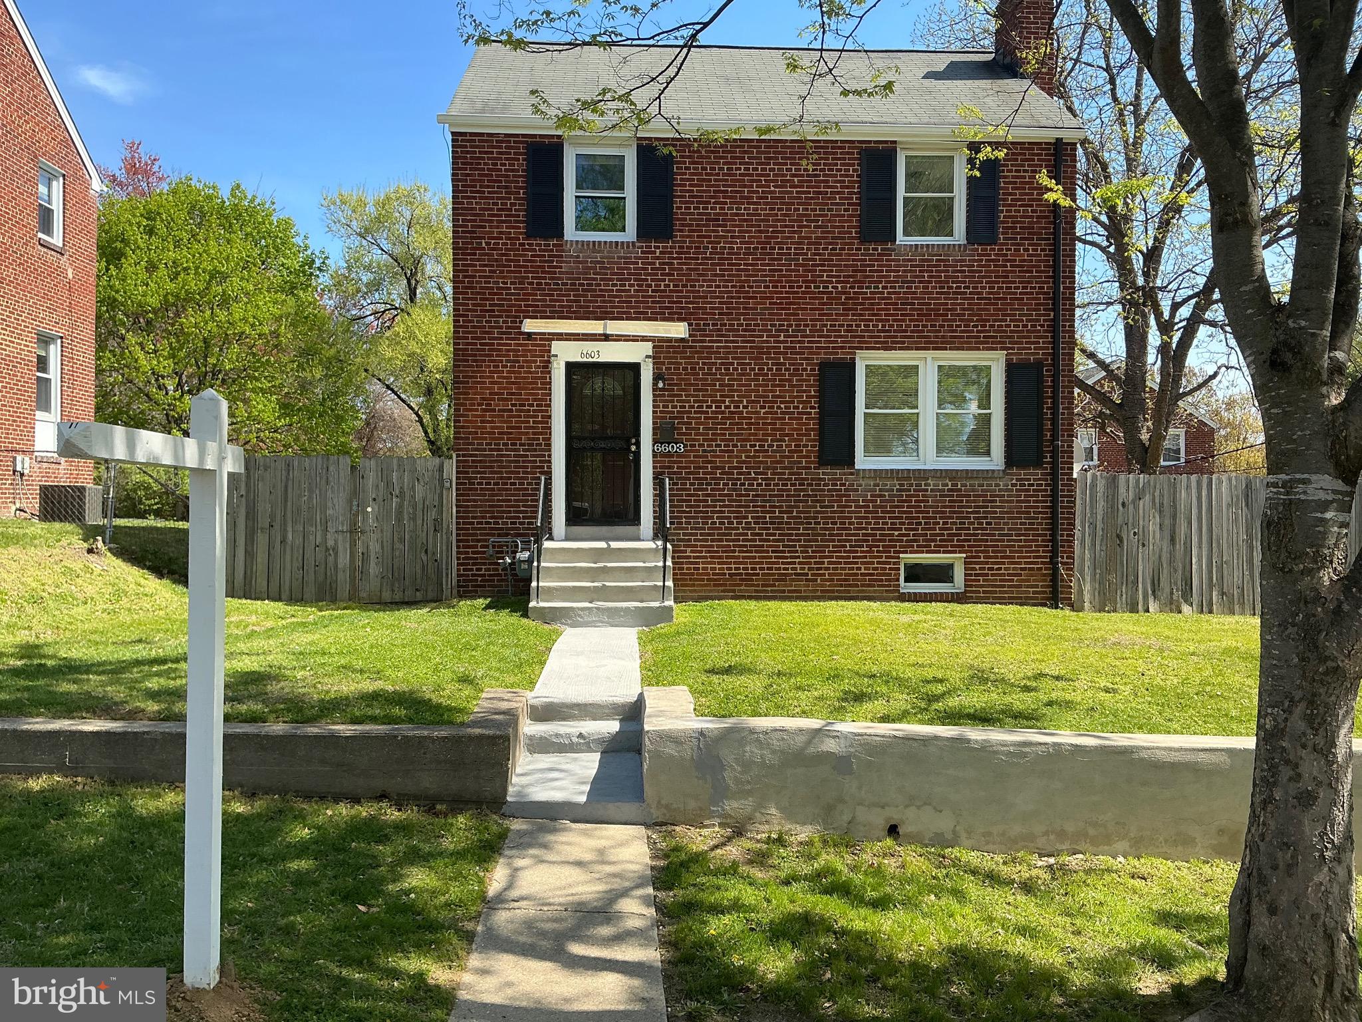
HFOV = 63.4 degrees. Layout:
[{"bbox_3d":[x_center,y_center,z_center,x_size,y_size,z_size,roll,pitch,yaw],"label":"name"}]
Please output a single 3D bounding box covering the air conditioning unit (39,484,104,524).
[{"bbox_3d":[-9.588,-0.103,17.375,0.700,0.600,0.600,0,1,-3],"label":"air conditioning unit"}]

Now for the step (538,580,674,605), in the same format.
[{"bbox_3d":[-0.837,0.881,11.787,1.505,0.190,0.270,0,1,-3],"label":"step"}]

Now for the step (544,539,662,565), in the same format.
[{"bbox_3d":[-0.880,0.487,12.677,1.505,0.185,1.050,0,1,-3],"label":"step"}]

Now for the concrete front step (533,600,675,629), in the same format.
[{"bbox_3d":[-0.826,1.092,11.543,1.505,0.215,0.280,0,1,-3],"label":"concrete front step"}]

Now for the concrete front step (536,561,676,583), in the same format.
[{"bbox_3d":[-0.850,0.690,12.037,1.505,0.187,0.270,0,1,-3],"label":"concrete front step"}]

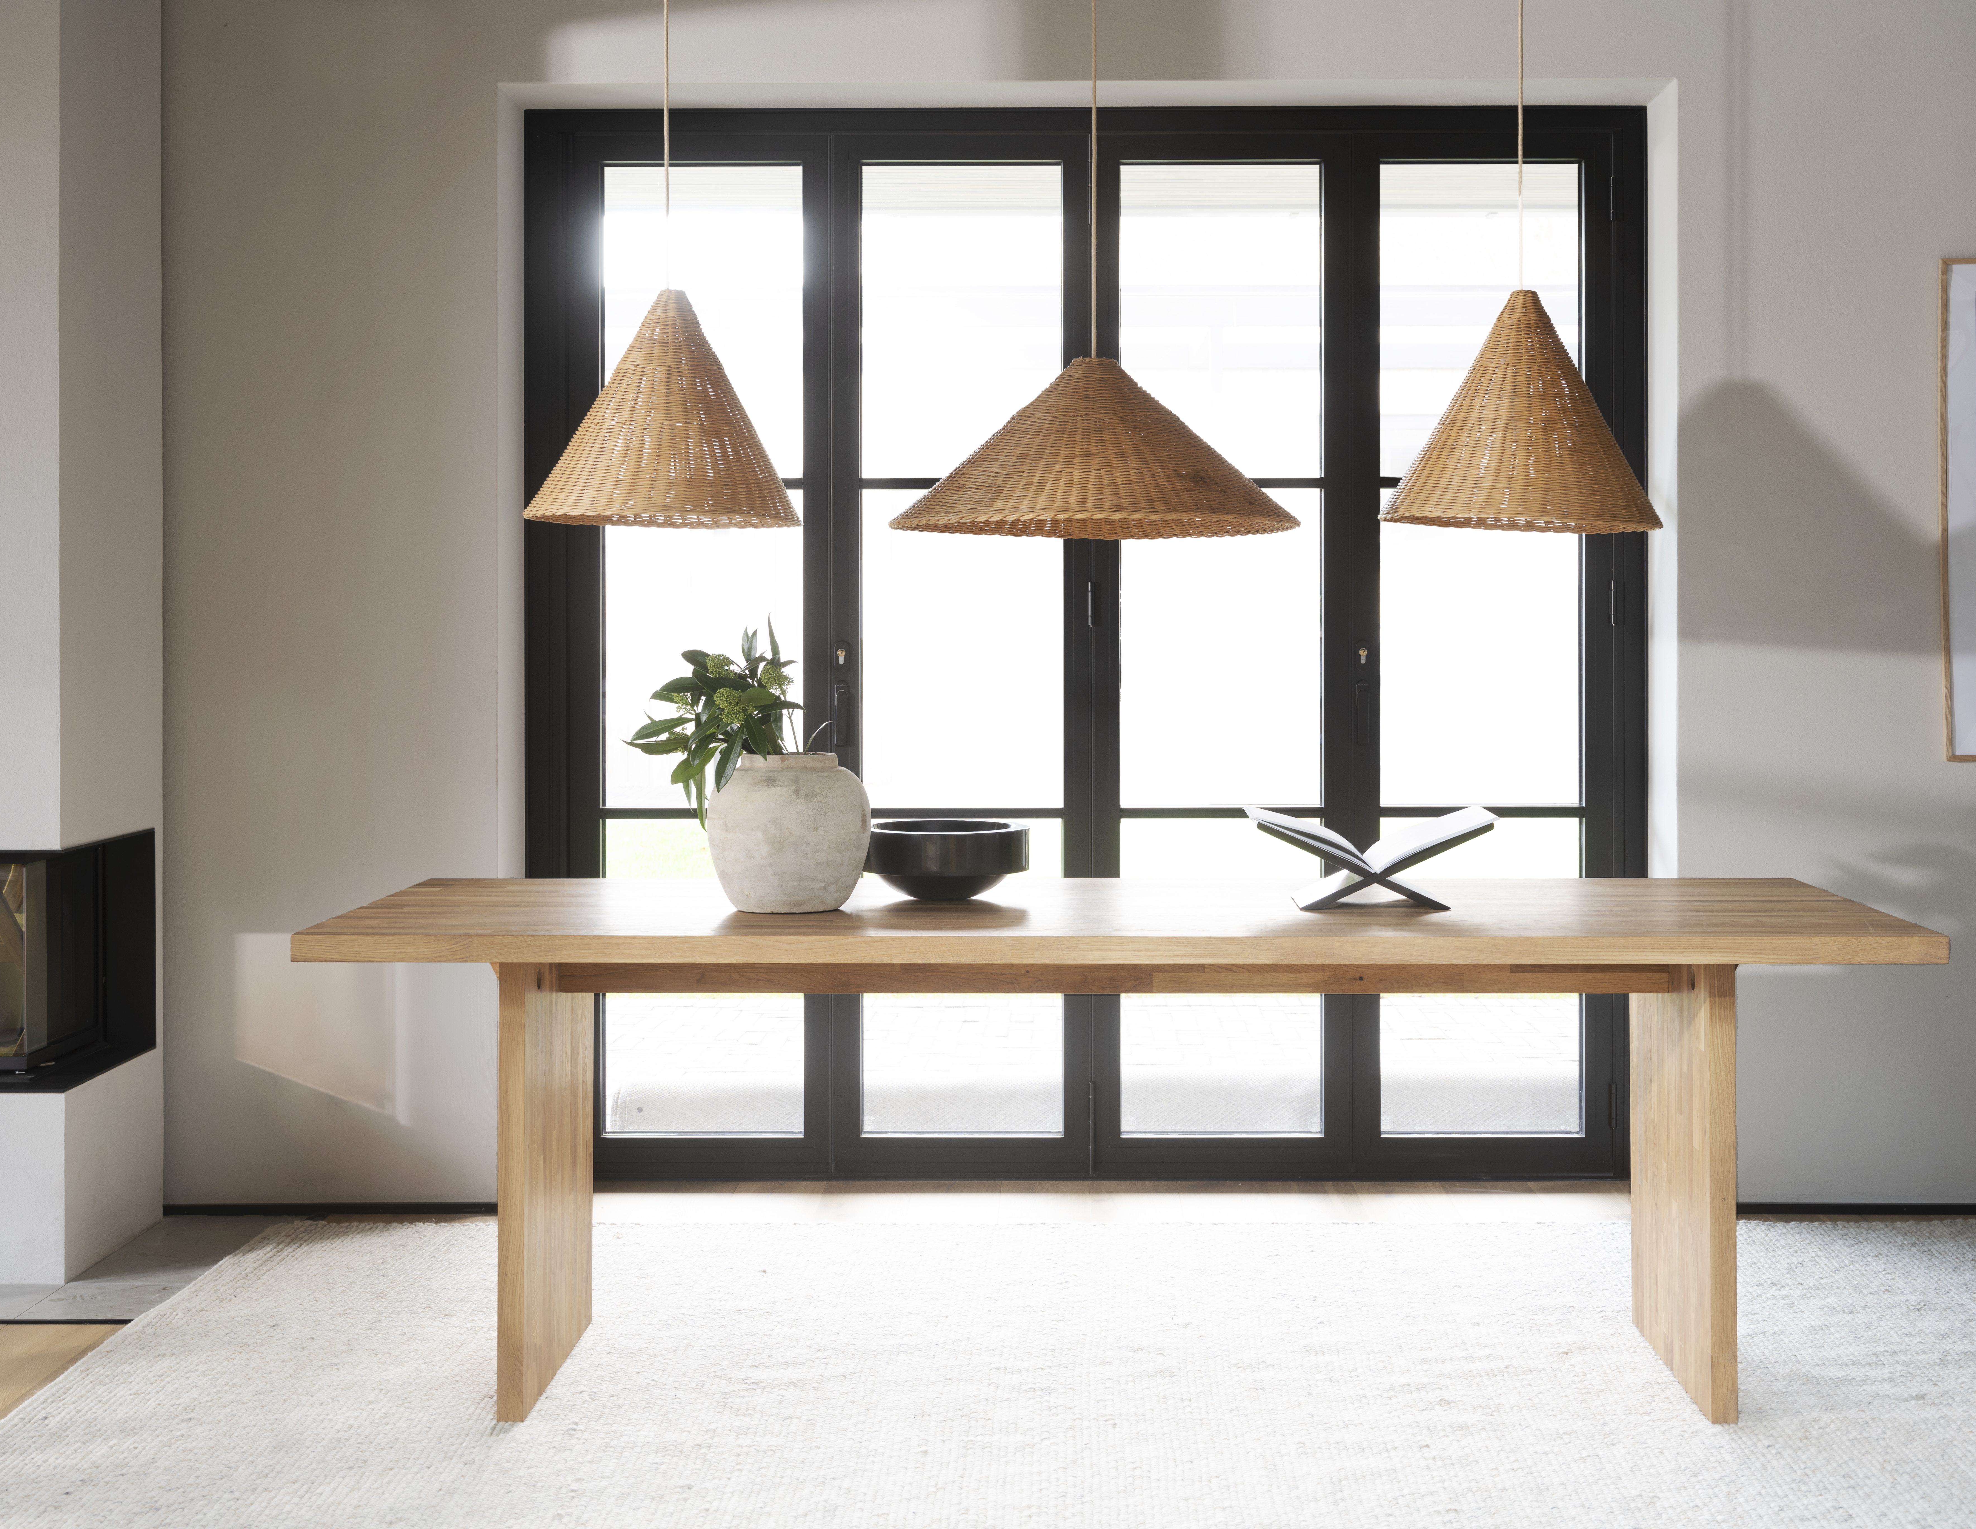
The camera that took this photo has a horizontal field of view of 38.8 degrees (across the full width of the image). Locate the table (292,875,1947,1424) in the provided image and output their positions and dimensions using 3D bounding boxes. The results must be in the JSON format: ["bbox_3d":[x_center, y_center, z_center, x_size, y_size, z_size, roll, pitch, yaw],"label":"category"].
[{"bbox_3d":[0.199,0.603,4.524,2.400,0.755,0.890,0,3,2],"label":"table"}]

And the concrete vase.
[{"bbox_3d":[-0.315,0.106,4.471,0.262,0.247,0.262,0,3,2],"label":"concrete vase"}]

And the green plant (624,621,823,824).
[{"bbox_3d":[-0.412,-0.065,4.430,0.320,0.330,0.290,0,3,2],"label":"green plant"}]

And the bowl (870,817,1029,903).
[{"bbox_3d":[-0.071,0.161,4.636,0.284,0.120,0.284,0,3,0],"label":"bowl"}]

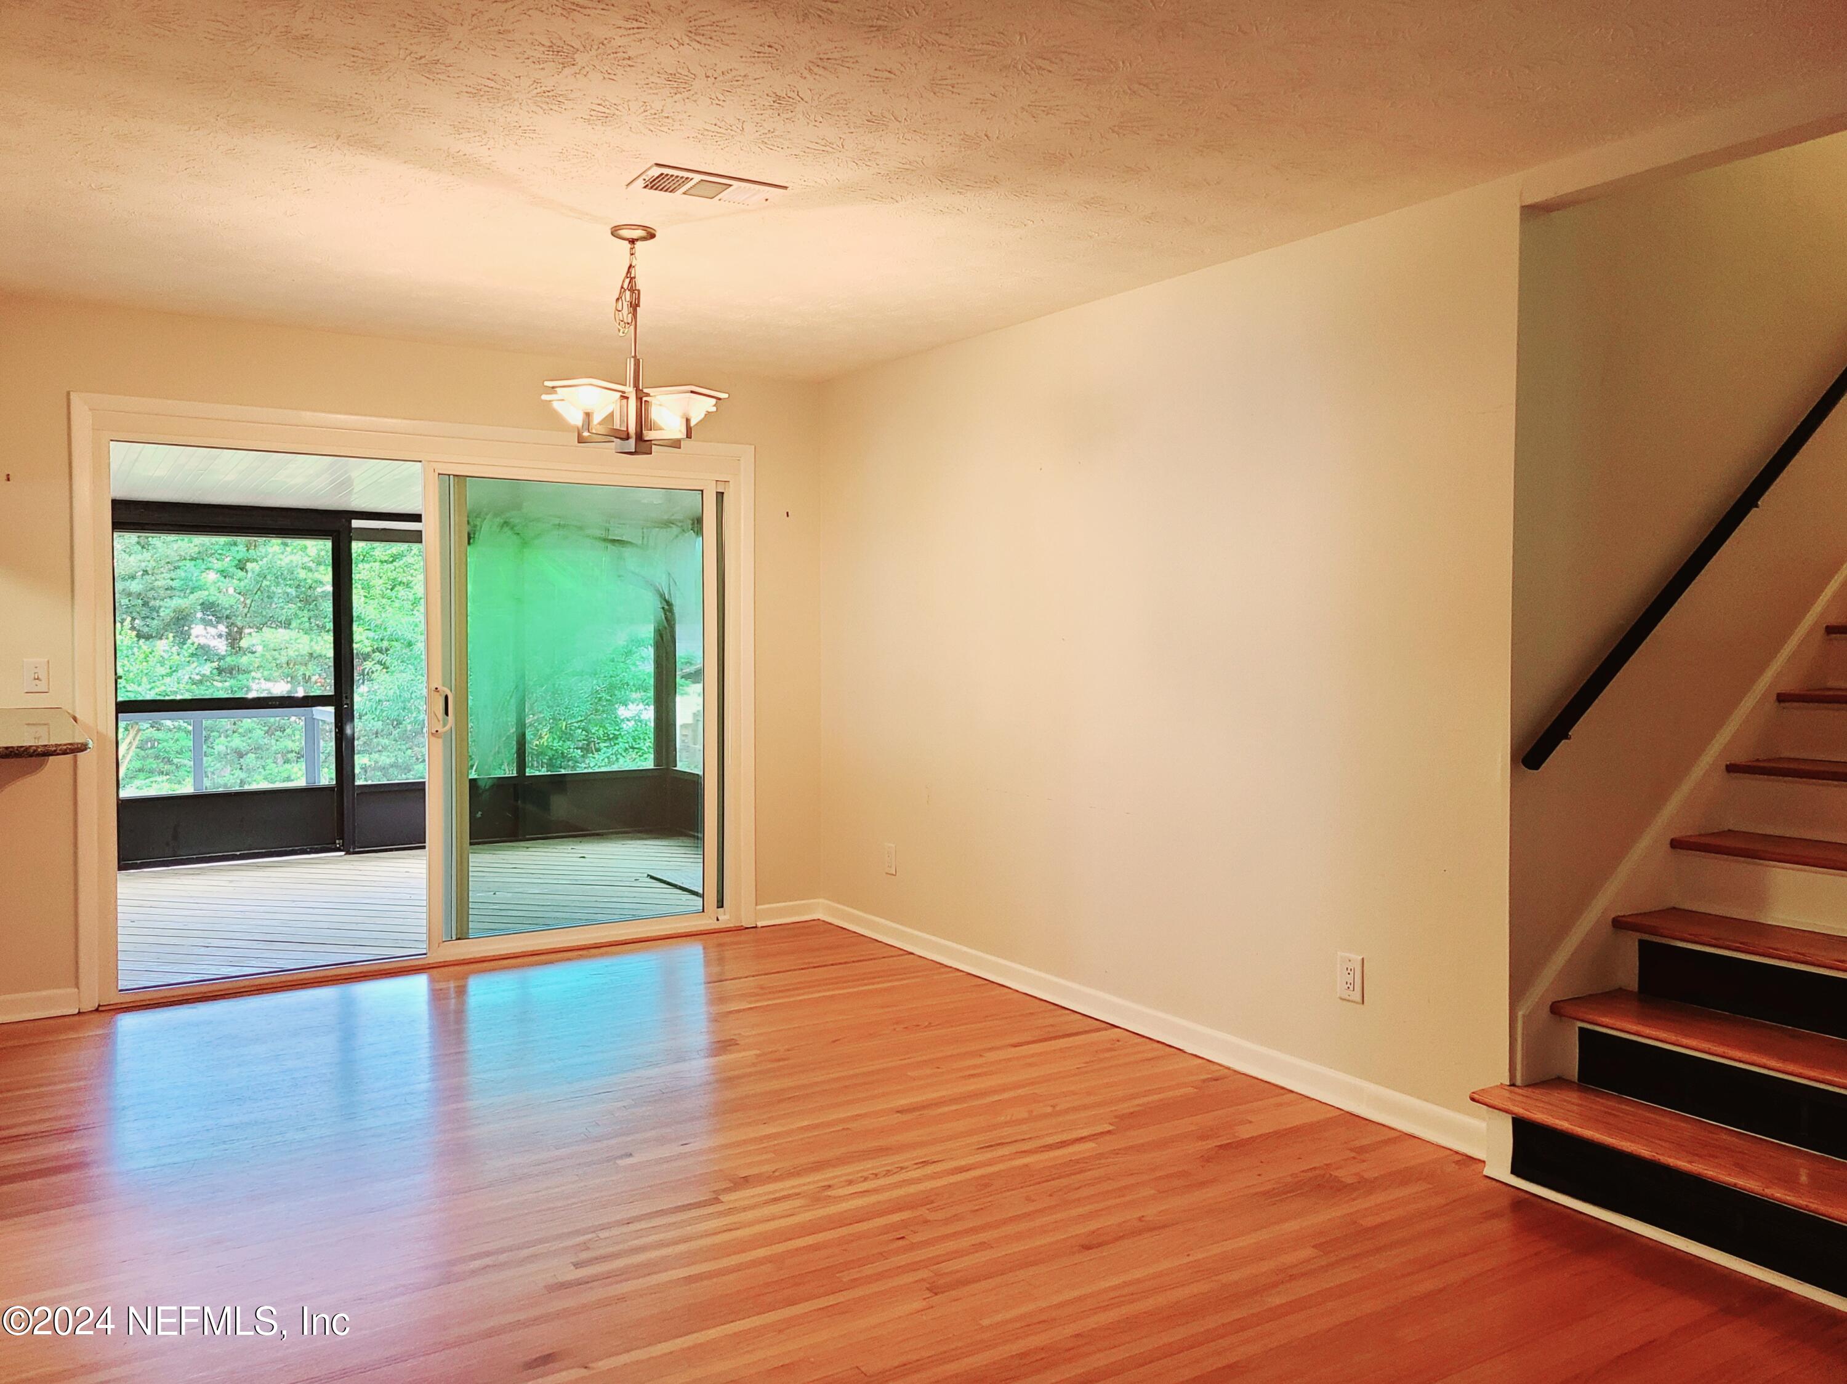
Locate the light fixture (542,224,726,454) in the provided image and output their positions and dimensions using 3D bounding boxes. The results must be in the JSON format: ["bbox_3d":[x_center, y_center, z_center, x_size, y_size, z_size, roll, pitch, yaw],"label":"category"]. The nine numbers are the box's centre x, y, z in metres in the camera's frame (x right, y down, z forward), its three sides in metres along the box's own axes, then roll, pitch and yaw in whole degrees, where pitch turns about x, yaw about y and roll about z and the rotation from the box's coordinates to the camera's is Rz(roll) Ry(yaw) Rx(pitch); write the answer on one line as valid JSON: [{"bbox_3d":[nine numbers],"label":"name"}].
[{"bbox_3d":[-0.806,-0.971,3.859,0.500,0.620,0.500,-1,3,-17],"label":"light fixture"}]

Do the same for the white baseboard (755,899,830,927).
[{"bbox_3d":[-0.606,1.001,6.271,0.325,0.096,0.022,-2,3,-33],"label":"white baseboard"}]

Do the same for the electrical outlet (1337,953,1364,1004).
[{"bbox_3d":[1.178,0.791,3.825,0.010,0.127,0.083,-2,3,-33],"label":"electrical outlet"}]

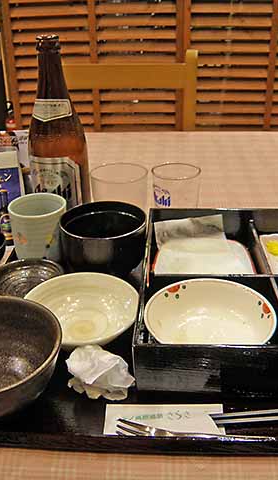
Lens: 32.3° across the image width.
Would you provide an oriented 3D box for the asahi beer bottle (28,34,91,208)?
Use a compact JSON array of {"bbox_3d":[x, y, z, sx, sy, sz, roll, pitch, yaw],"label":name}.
[{"bbox_3d":[-0.102,-0.106,0.583,0.074,0.260,0.074,8,29,15],"label":"asahi beer bottle"}]

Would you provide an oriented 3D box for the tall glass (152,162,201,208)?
[{"bbox_3d":[0.050,-0.048,0.650,0.063,0.094,0.063,0,28,0],"label":"tall glass"}]

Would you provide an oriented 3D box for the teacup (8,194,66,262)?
[{"bbox_3d":[-0.117,-0.004,0.570,0.066,0.077,0.066,0,28,0],"label":"teacup"}]

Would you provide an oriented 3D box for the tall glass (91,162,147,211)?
[{"bbox_3d":[-0.025,-0.046,0.648,0.073,0.092,0.073,0,28,0],"label":"tall glass"}]

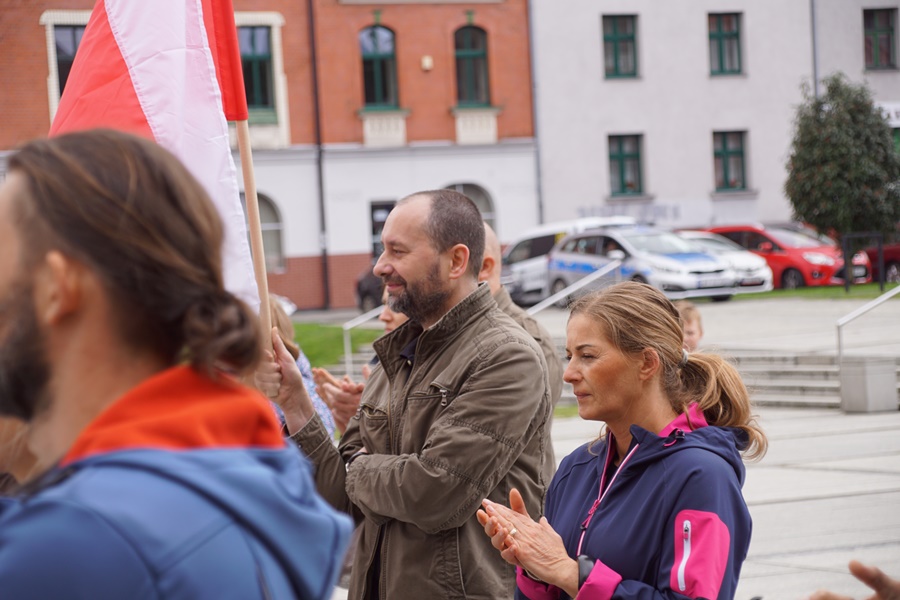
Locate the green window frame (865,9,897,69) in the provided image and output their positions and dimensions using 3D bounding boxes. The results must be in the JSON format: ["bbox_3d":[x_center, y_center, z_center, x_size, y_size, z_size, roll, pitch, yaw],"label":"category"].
[{"bbox_3d":[11.945,-7.225,77.596,1.020,1.620,0.140,-3,1,-27],"label":"green window frame"}]

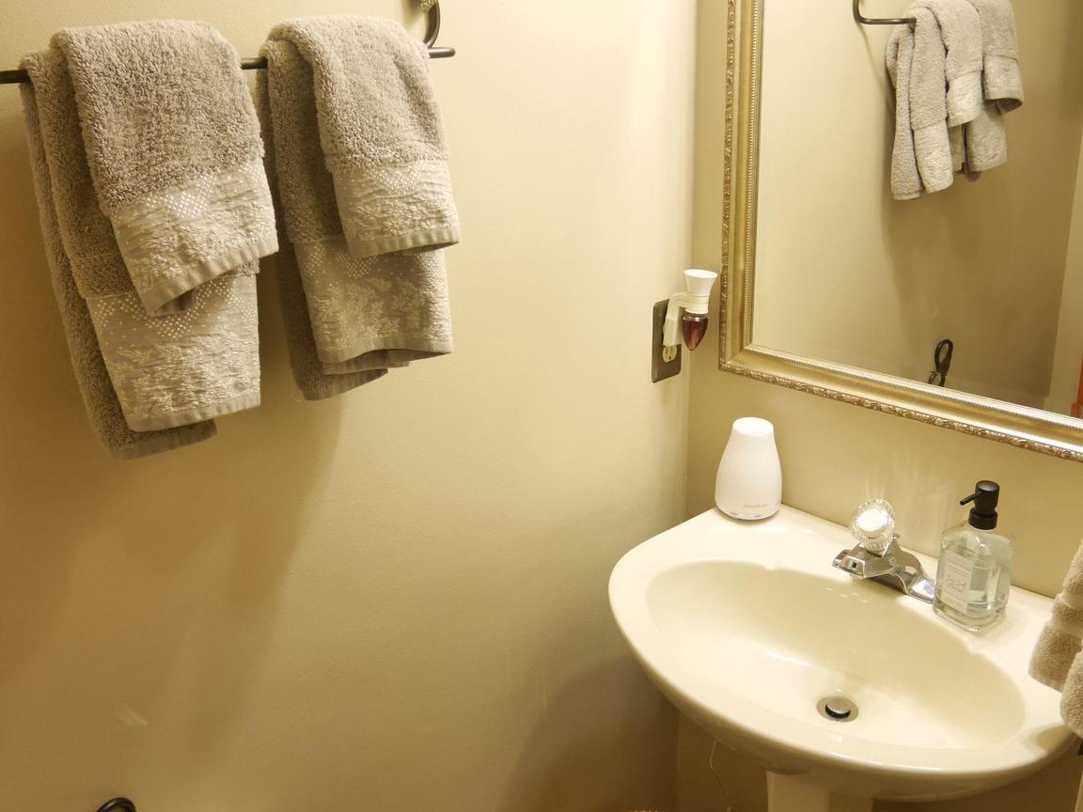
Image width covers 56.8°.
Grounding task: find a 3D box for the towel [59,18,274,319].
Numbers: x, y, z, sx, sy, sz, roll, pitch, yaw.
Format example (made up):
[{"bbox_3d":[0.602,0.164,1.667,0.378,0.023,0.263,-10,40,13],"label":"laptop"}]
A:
[{"bbox_3d":[-0.289,-0.190,0.778,0.095,0.218,0.148,18,28,42],"label":"towel"}]

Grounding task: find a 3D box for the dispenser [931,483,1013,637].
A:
[{"bbox_3d":[0.510,0.170,1.176,0.068,0.170,0.064,-14,24,-29],"label":"dispenser"}]

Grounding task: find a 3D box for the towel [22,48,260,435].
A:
[{"bbox_3d":[-0.311,-0.141,0.815,0.080,0.310,0.155,18,28,42],"label":"towel"}]

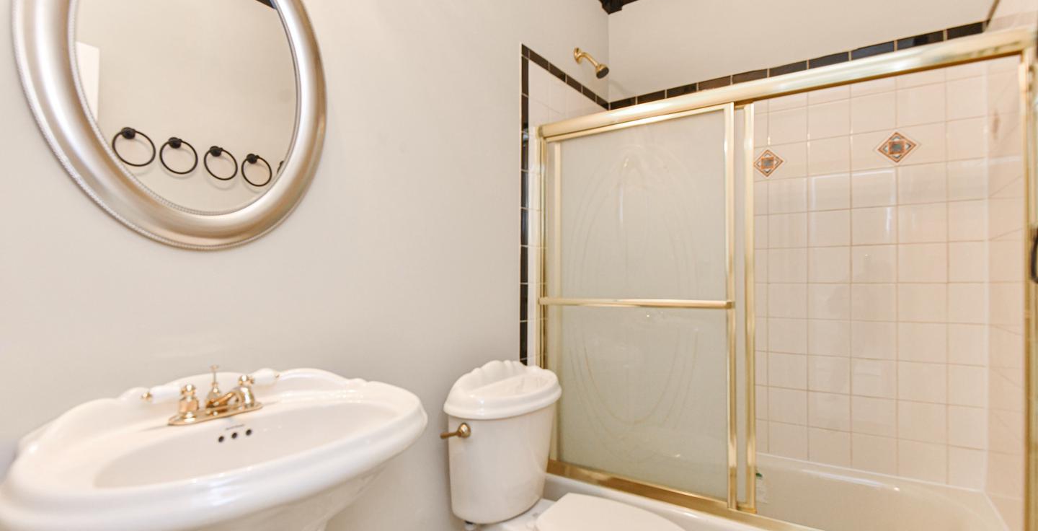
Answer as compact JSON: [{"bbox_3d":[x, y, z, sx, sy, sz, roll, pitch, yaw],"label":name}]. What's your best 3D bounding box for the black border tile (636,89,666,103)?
[{"bbox_3d":[0.687,-0.874,2.401,0.150,0.046,0.010,0,0,33],"label":"black border tile"}]

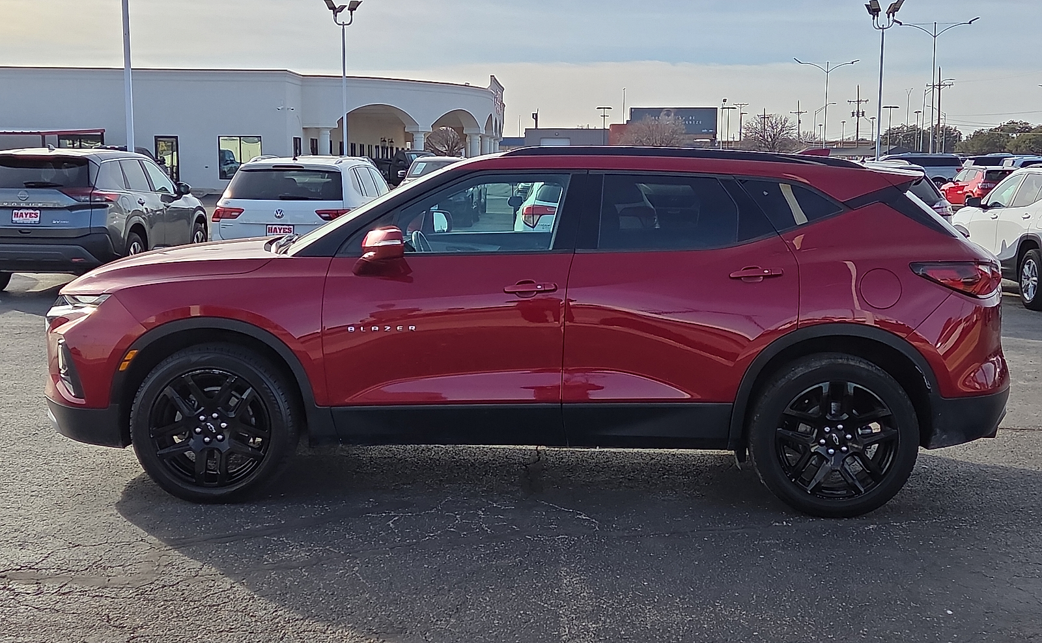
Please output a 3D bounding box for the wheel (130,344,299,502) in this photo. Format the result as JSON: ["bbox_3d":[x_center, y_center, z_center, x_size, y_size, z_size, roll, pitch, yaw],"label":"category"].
[{"bbox_3d":[-1.438,0.471,6.006,0.765,0.765,0.250,1,8,5],"label":"wheel"}]

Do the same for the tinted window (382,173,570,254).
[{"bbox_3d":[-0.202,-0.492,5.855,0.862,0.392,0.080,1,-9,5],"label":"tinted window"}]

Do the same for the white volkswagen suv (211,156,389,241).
[{"bbox_3d":[-2.775,-1.506,17.599,1.840,1.670,4.700,0,7,3],"label":"white volkswagen suv"}]

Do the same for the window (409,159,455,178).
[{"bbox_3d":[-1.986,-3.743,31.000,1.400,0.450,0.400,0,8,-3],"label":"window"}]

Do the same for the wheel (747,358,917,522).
[{"bbox_3d":[1.436,0.512,5.817,0.765,0.760,0.250,1,8,2],"label":"wheel"}]

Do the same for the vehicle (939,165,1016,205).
[{"bbox_3d":[16.000,-4.550,44.000,1.820,1.640,4.400,0,8,-2],"label":"vehicle"}]

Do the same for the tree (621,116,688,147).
[{"bbox_3d":[10.398,-13.690,99.061,5.075,4.648,5.342,0,7,0],"label":"tree"}]

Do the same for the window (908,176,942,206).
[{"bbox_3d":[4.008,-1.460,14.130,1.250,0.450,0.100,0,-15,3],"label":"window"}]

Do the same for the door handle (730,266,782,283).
[{"bbox_3d":[1.050,-0.210,5.633,0.243,0.075,0.055,1,8,2],"label":"door handle"}]

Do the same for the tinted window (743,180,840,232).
[{"bbox_3d":[1.235,-0.532,5.759,0.465,0.250,0.080,0,-3,-2],"label":"tinted window"}]

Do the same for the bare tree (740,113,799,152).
[{"bbox_3d":[18.688,-13.427,95.000,4.500,4.800,4.500,0,8,0],"label":"bare tree"}]

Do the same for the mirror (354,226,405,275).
[{"bbox_3d":[-0.629,-0.314,5.630,0.190,0.215,0.240,1,8,2],"label":"mirror"}]

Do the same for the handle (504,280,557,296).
[{"bbox_3d":[0.042,-0.150,5.676,0.245,0.070,0.055,1,8,2],"label":"handle"}]

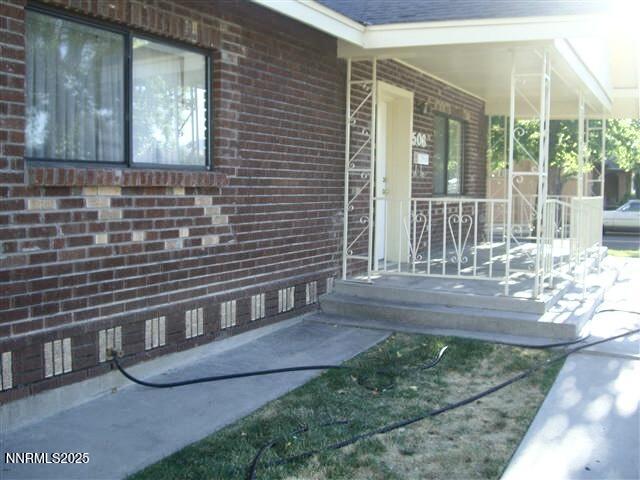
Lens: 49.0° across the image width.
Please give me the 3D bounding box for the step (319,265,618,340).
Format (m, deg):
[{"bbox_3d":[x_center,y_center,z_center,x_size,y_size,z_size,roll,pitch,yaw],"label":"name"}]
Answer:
[{"bbox_3d":[2.220,0.565,8.604,2.414,0.133,4.860,3,5,28],"label":"step"}]

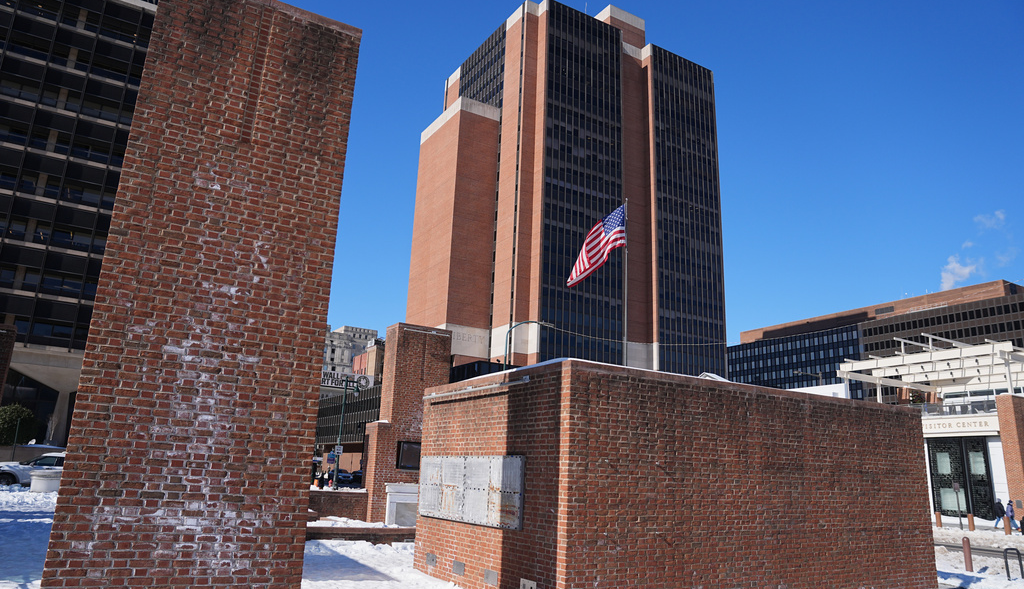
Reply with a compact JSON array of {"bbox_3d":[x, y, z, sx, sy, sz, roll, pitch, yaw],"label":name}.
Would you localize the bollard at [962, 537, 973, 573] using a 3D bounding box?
[{"bbox_3d":[12.138,6.927,18.181,0.150,0.890,0.150,11,-17,-31],"label":"bollard"}]

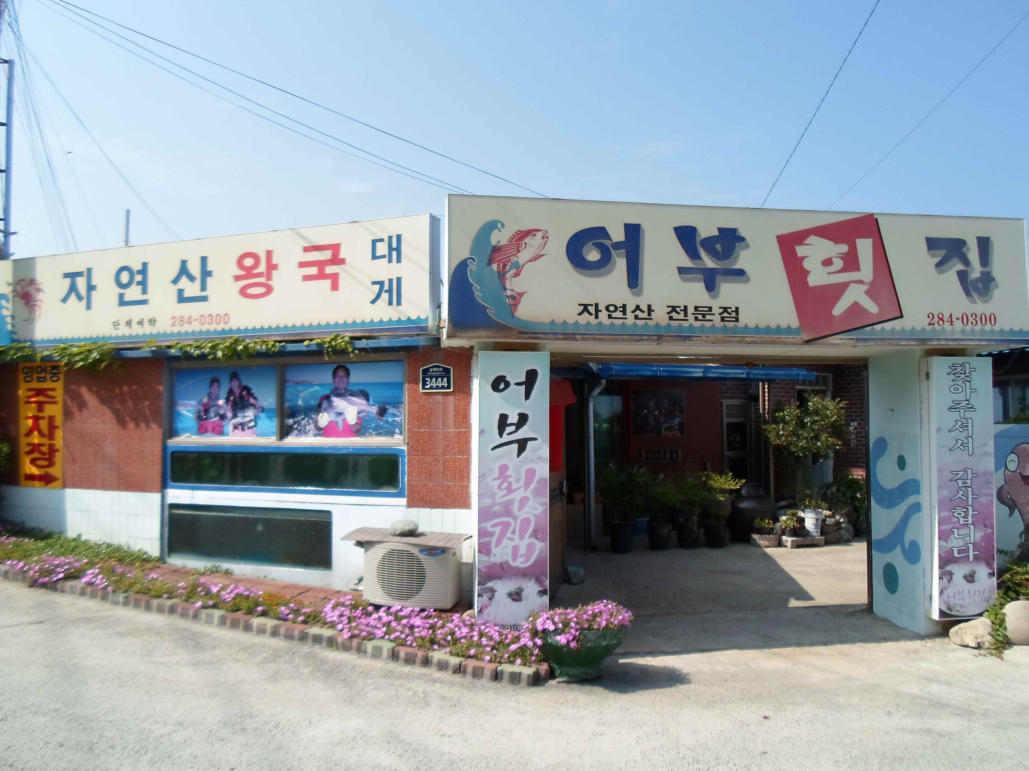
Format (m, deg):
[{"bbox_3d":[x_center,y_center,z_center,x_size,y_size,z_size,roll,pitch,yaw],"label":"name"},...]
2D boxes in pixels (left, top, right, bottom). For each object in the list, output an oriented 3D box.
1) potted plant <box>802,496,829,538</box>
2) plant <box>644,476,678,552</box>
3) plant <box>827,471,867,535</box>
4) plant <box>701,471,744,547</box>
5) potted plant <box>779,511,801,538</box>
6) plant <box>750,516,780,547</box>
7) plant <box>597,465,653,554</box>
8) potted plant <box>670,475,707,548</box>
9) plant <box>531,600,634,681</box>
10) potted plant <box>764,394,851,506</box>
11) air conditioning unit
[{"bbox_3d":[3.550,1.568,8.906,0.337,0.464,0.320,0,-2,-8],"label":"potted plant"},{"bbox_3d":[1.660,1.476,8.644,0.383,0.845,0.383,0,-2,-8],"label":"plant"},{"bbox_3d":[4.259,1.514,9.669,0.564,0.819,0.564,0,-2,-8],"label":"plant"},{"bbox_3d":[2.383,1.456,8.779,0.493,0.887,0.468,0,-2,-8],"label":"plant"},{"bbox_3d":[3.241,1.642,8.826,0.258,0.313,0.245,0,-2,-8],"label":"potted plant"},{"bbox_3d":[2.910,1.731,8.828,0.344,0.337,0.309,0,-2,-8],"label":"plant"},{"bbox_3d":[1.211,1.399,8.474,0.604,0.990,0.574,0,-2,-8],"label":"plant"},{"bbox_3d":[2.011,1.472,8.787,0.427,0.860,0.427,0,-2,-8],"label":"potted plant"},{"bbox_3d":[0.384,1.541,4.560,0.616,0.438,0.554,0,-2,-8],"label":"plant"},{"bbox_3d":[3.781,0.851,9.676,1.127,1.462,1.015,0,-2,-8],"label":"potted plant"},{"bbox_3d":[-0.752,1.371,5.518,0.700,0.455,0.255,-1,-2,19],"label":"air conditioning unit"}]

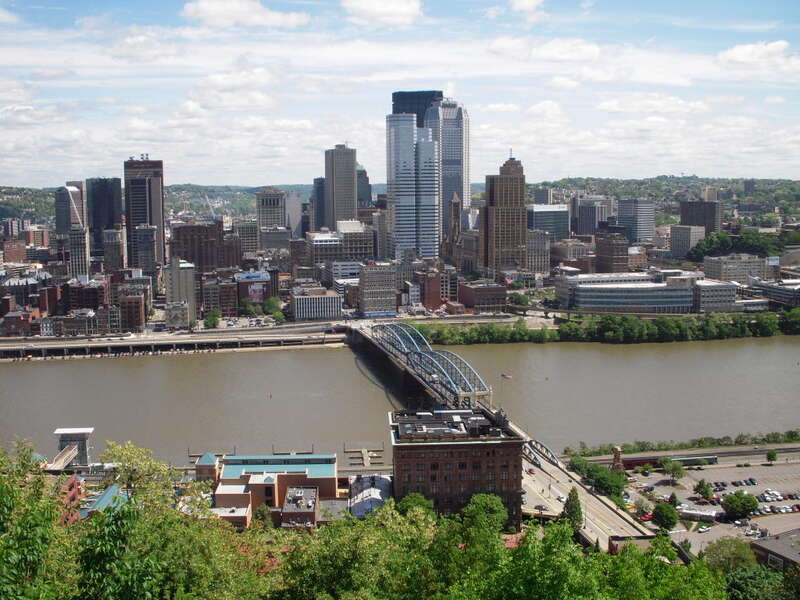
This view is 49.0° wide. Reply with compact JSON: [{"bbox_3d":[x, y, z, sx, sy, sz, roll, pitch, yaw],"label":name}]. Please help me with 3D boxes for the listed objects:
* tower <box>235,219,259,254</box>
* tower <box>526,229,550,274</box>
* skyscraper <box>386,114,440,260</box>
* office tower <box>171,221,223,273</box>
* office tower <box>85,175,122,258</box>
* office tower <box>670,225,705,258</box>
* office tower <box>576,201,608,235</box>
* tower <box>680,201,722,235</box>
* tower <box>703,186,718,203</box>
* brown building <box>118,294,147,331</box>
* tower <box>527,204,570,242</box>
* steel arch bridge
[{"bbox_3d":[-221.110,-80.850,1265.890,34.250,62.970,38.000,-2,8,-13],"label":"tower"},{"bbox_3d":[163.540,-56.540,1073.780,34.000,56.750,32.000,-2,7,-13],"label":"tower"},{"bbox_3d":[14.820,-108.180,963.890,48.000,185.290,47.000,-2,7,-13],"label":"skyscraper"},{"bbox_3d":[-211.990,-42.310,925.520,50.170,78.000,35.000,-2,8,-13],"label":"office tower"},{"bbox_3d":[-399.550,-100.790,1194.290,39.850,127.250,41.000,-2,8,-13],"label":"office tower"},{"bbox_3d":[391.760,-78.590,1194.280,31.610,44.760,30.170,-5,9,-34],"label":"office tower"},{"bbox_3d":[339.560,-142.400,1545.260,40.000,68.000,33.000,-6,9,-32],"label":"office tower"},{"bbox_3d":[504.400,-135.280,1476.430,18.090,59.740,65.420,-6,10,-39],"label":"tower"},{"bbox_3d":[795.510,-267.270,2248.540,33.000,43.750,28.000,-2,7,-13],"label":"tower"},{"bbox_3d":[-222.890,10.340,732.520,17.030,28.490,32.000,-2,8,-13],"label":"brown building"},{"bbox_3d":[222.880,-105.730,1314.680,54.000,72.000,32.000,-2,8,-10],"label":"tower"},{"bbox_3d":[12.580,34.230,552.320,22.000,20.000,223.000,-2,8,-13],"label":"steel arch bridge"}]

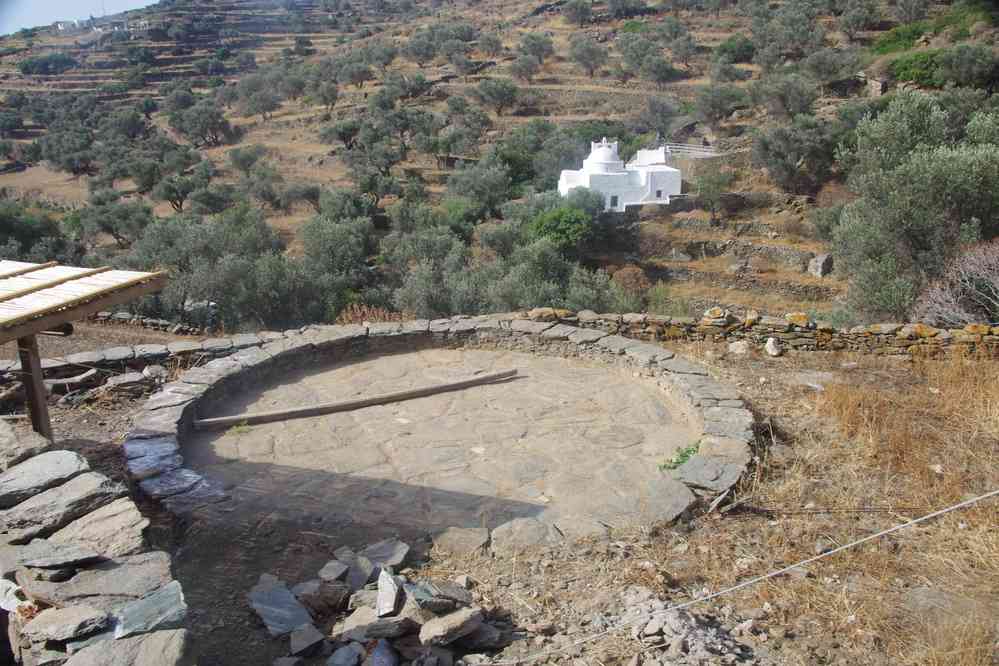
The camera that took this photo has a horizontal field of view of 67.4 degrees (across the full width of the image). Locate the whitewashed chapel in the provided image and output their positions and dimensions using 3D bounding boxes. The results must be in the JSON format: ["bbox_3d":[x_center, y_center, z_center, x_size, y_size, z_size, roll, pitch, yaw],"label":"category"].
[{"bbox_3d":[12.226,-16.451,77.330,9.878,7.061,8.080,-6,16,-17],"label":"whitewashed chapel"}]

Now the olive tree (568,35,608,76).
[{"bbox_3d":[12.732,-39.698,107.177,6.100,6.500,6.000,-1,15,0],"label":"olive tree"}]

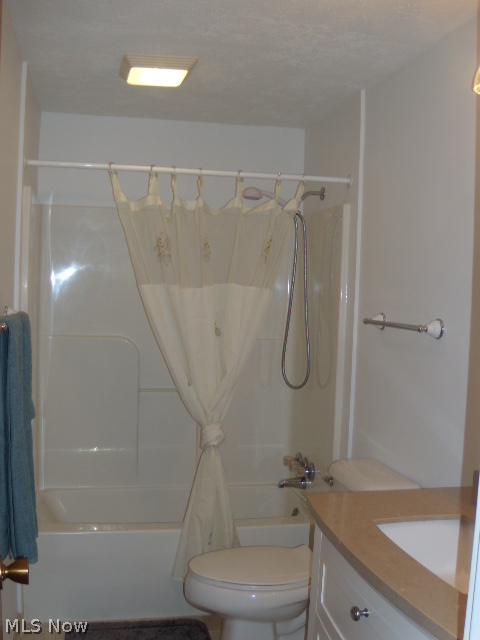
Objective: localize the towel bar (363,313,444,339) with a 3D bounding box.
[{"bbox_3d":[0.568,0.016,2.389,0.077,0.068,0.527,1,4,-11],"label":"towel bar"}]

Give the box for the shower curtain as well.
[{"bbox_3d":[-0.152,0.260,2.898,0.819,1.749,0.153,1,4,-11],"label":"shower curtain"}]

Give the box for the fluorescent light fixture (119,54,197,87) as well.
[{"bbox_3d":[-0.324,-0.965,2.598,0.271,0.043,0.267,1,4,-11],"label":"fluorescent light fixture"}]

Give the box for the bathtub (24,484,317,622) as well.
[{"bbox_3d":[-0.307,1.093,3.308,1.402,0.394,0.705,1,4,-11],"label":"bathtub"}]

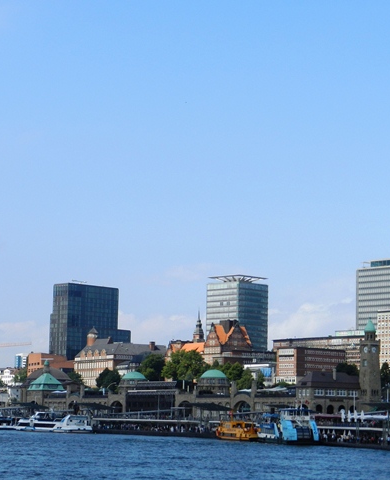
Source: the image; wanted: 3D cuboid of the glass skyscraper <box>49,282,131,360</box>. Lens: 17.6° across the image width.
[{"bbox_3d":[-77.297,67.069,916.774,20.000,68.000,64.000,-6,-9,39],"label":"glass skyscraper"}]

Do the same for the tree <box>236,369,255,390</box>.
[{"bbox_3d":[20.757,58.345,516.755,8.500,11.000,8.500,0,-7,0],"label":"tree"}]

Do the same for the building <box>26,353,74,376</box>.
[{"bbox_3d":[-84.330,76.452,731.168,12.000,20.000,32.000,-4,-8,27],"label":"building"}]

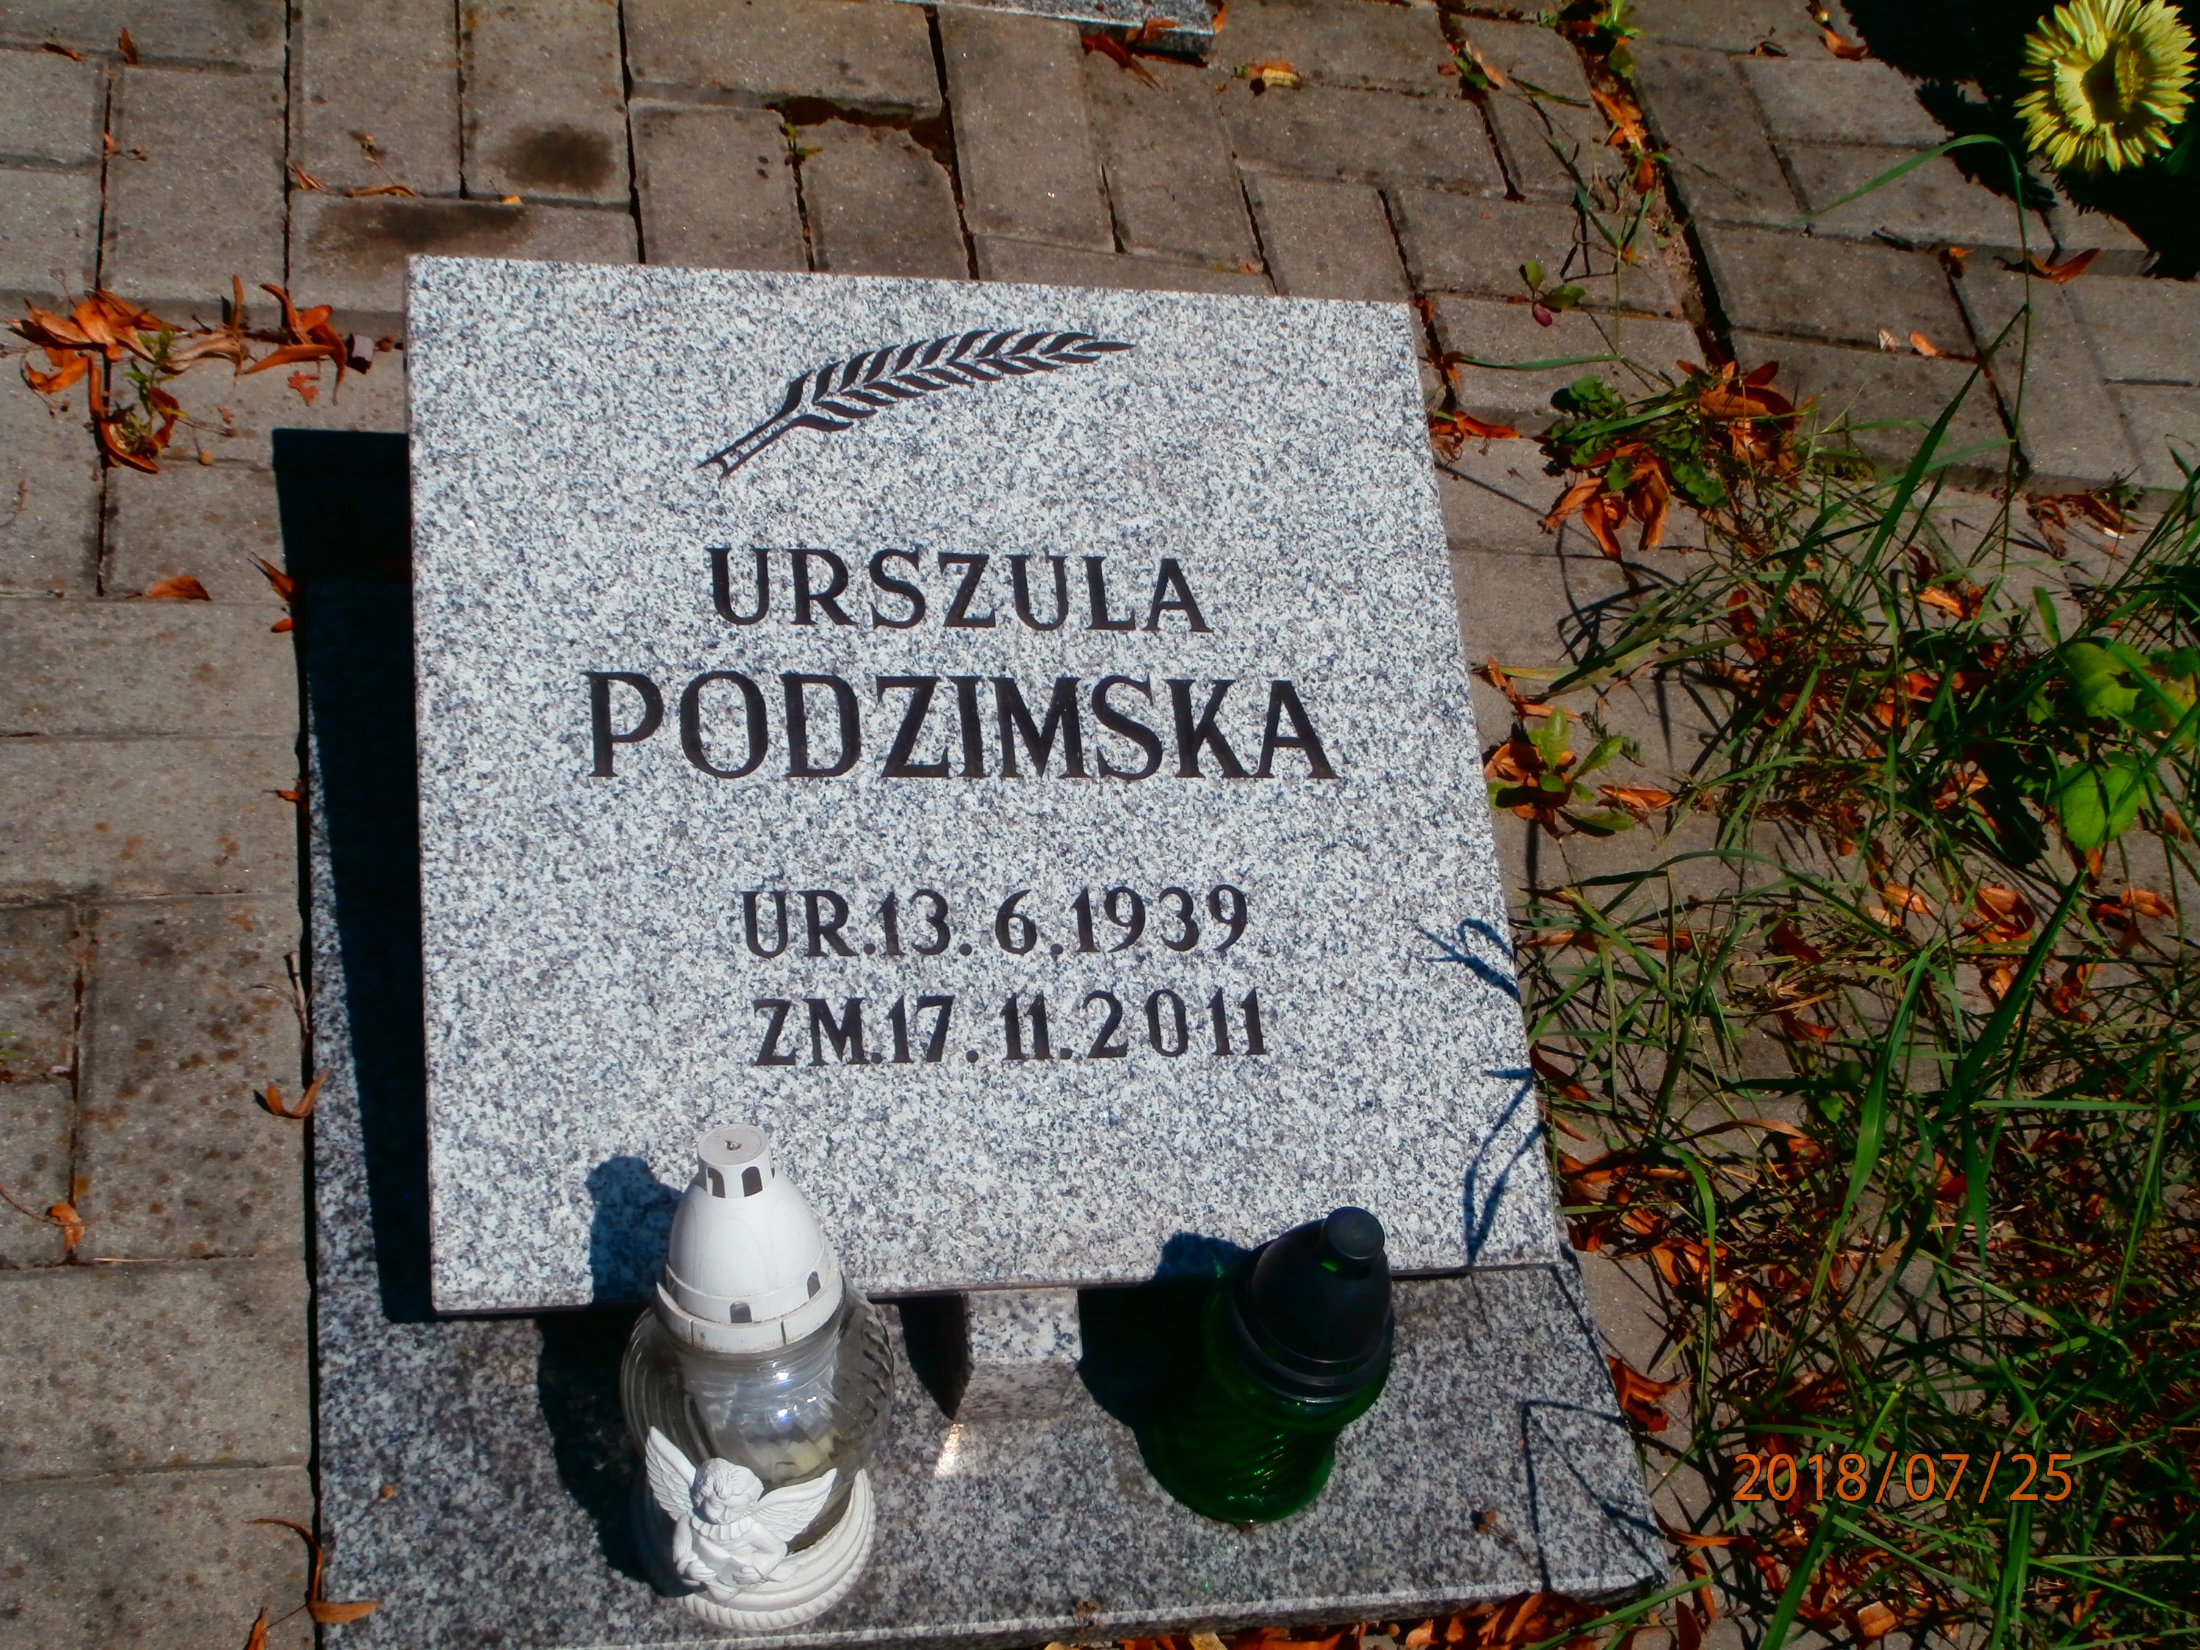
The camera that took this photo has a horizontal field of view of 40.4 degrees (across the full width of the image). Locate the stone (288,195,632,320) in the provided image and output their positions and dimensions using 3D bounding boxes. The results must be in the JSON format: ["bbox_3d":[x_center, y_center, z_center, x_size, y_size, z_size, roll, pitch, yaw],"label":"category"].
[{"bbox_3d":[-0.376,-0.309,1.765,0.200,0.060,0.100,0,52,-19],"label":"stone"}]

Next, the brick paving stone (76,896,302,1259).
[{"bbox_3d":[-0.428,0.133,1.412,0.100,0.060,0.200,-1,52,-16],"label":"brick paving stone"}]

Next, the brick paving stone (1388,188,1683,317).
[{"bbox_3d":[0.289,-0.374,2.064,0.200,0.060,0.100,2,54,-19],"label":"brick paving stone"}]

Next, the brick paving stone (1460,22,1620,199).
[{"bbox_3d":[0.309,-0.494,2.161,0.100,0.060,0.200,1,52,-18],"label":"brick paving stone"}]

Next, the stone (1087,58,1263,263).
[{"bbox_3d":[0.034,-0.428,2.011,0.100,0.060,0.200,1,55,-19],"label":"stone"}]

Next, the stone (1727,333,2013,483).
[{"bbox_3d":[0.526,-0.274,2.079,0.200,0.060,0.100,4,51,-16],"label":"stone"}]

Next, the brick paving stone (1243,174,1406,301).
[{"bbox_3d":[0.150,-0.331,1.956,0.100,0.060,0.200,2,52,-18],"label":"brick paving stone"}]

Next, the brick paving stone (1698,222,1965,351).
[{"bbox_3d":[0.515,-0.360,2.141,0.200,0.060,0.100,4,51,-16],"label":"brick paving stone"}]

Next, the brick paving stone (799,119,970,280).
[{"bbox_3d":[-0.142,-0.355,1.891,0.100,0.060,0.200,1,52,-18],"label":"brick paving stone"}]

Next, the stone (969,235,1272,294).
[{"bbox_3d":[0.014,-0.309,1.912,0.200,0.060,0.100,3,51,-16],"label":"stone"}]

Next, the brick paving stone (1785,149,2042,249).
[{"bbox_3d":[0.595,-0.446,2.233,0.200,0.060,0.100,2,51,-17],"label":"brick paving stone"}]

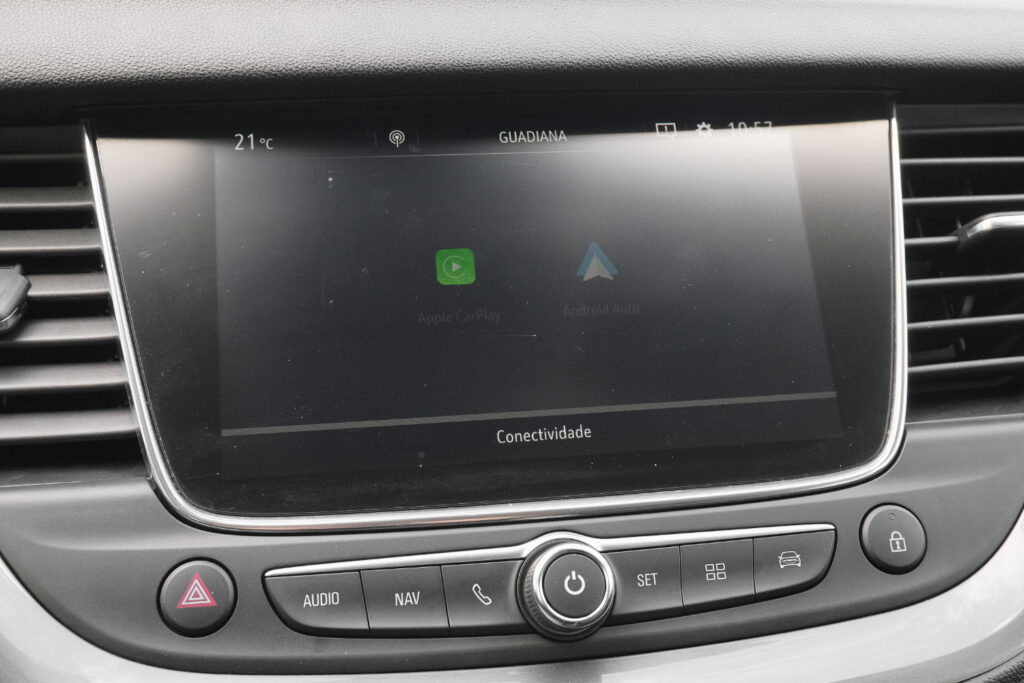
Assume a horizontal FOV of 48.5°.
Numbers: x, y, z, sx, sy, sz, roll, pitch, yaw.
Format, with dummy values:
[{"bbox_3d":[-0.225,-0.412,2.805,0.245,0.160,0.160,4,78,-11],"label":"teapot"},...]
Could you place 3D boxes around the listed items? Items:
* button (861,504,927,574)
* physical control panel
[{"bbox_3d":[0.105,0.054,0.314,0.020,0.020,0.006,-3,-26,-9],"label":"button"},{"bbox_3d":[0.015,0.062,0.293,0.154,0.029,0.017,-3,-26,-9],"label":"physical control panel"}]

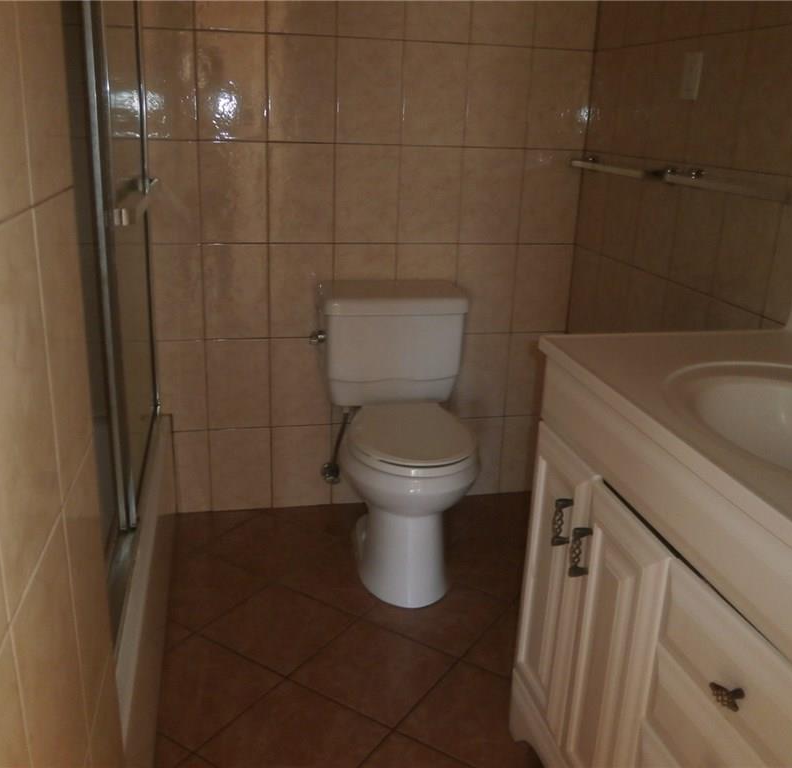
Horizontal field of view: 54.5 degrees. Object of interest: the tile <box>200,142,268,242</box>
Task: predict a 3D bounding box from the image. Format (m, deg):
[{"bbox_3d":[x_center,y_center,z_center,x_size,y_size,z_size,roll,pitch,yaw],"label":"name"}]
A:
[{"bbox_3d":[-0.481,-0.568,2.289,0.200,0.300,0.010,-2,19,-12],"label":"tile"}]

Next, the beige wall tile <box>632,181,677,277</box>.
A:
[{"bbox_3d":[0.704,-0.445,2.063,0.010,0.300,0.200,-2,19,-12],"label":"beige wall tile"}]

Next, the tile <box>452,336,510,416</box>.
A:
[{"bbox_3d":[0.287,-0.025,2.650,0.200,0.301,0.010,-2,19,-12],"label":"tile"}]

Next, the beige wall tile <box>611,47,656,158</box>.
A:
[{"bbox_3d":[0.671,-0.790,2.158,0.010,0.301,0.200,-2,19,-12],"label":"beige wall tile"}]

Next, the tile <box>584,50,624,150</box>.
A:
[{"bbox_3d":[0.633,-0.853,2.336,0.010,0.301,0.183,-2,19,-12],"label":"tile"}]

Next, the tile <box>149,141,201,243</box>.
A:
[{"bbox_3d":[-0.679,-0.560,2.254,0.200,0.301,0.010,-2,19,-12],"label":"tile"}]

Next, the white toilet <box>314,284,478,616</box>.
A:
[{"bbox_3d":[0.015,0.160,2.287,0.439,0.780,0.680,-2,19,-12],"label":"white toilet"}]

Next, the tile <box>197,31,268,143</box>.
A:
[{"bbox_3d":[-0.472,-0.852,2.206,0.200,0.300,0.010,-2,19,-12],"label":"tile"}]

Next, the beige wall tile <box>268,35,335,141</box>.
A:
[{"bbox_3d":[-0.274,-0.859,2.243,0.203,0.304,0.010,-2,19,-12],"label":"beige wall tile"}]

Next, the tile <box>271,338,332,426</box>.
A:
[{"bbox_3d":[-0.311,-0.005,2.541,0.200,0.300,0.010,-2,19,-12],"label":"tile"}]

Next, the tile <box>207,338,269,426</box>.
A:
[{"bbox_3d":[-0.507,0.001,2.487,0.200,0.301,0.010,-2,19,-12],"label":"tile"}]

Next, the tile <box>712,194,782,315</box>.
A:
[{"bbox_3d":[0.780,-0.314,1.690,0.010,0.301,0.200,-2,19,-12],"label":"tile"}]

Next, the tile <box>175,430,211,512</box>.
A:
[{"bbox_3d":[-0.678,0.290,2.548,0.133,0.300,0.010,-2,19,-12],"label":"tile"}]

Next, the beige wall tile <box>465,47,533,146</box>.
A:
[{"bbox_3d":[0.314,-0.877,2.361,0.200,0.301,0.010,-2,19,-12],"label":"beige wall tile"}]

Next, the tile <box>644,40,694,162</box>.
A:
[{"bbox_3d":[0.710,-0.724,1.970,0.010,0.300,0.200,-2,19,-12],"label":"tile"}]

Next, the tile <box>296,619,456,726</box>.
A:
[{"bbox_3d":[-0.051,0.702,1.882,0.303,0.010,0.303,14,22,31],"label":"tile"}]

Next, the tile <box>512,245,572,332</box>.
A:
[{"bbox_3d":[0.497,-0.321,2.606,0.203,0.304,0.010,-2,19,-12],"label":"tile"}]

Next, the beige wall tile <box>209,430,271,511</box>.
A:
[{"bbox_3d":[-0.519,0.290,2.596,0.200,0.300,0.010,-2,19,-12],"label":"beige wall tile"}]

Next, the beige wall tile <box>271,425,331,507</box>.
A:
[{"bbox_3d":[-0.320,0.280,2.629,0.203,0.304,0.010,-2,19,-12],"label":"beige wall tile"}]

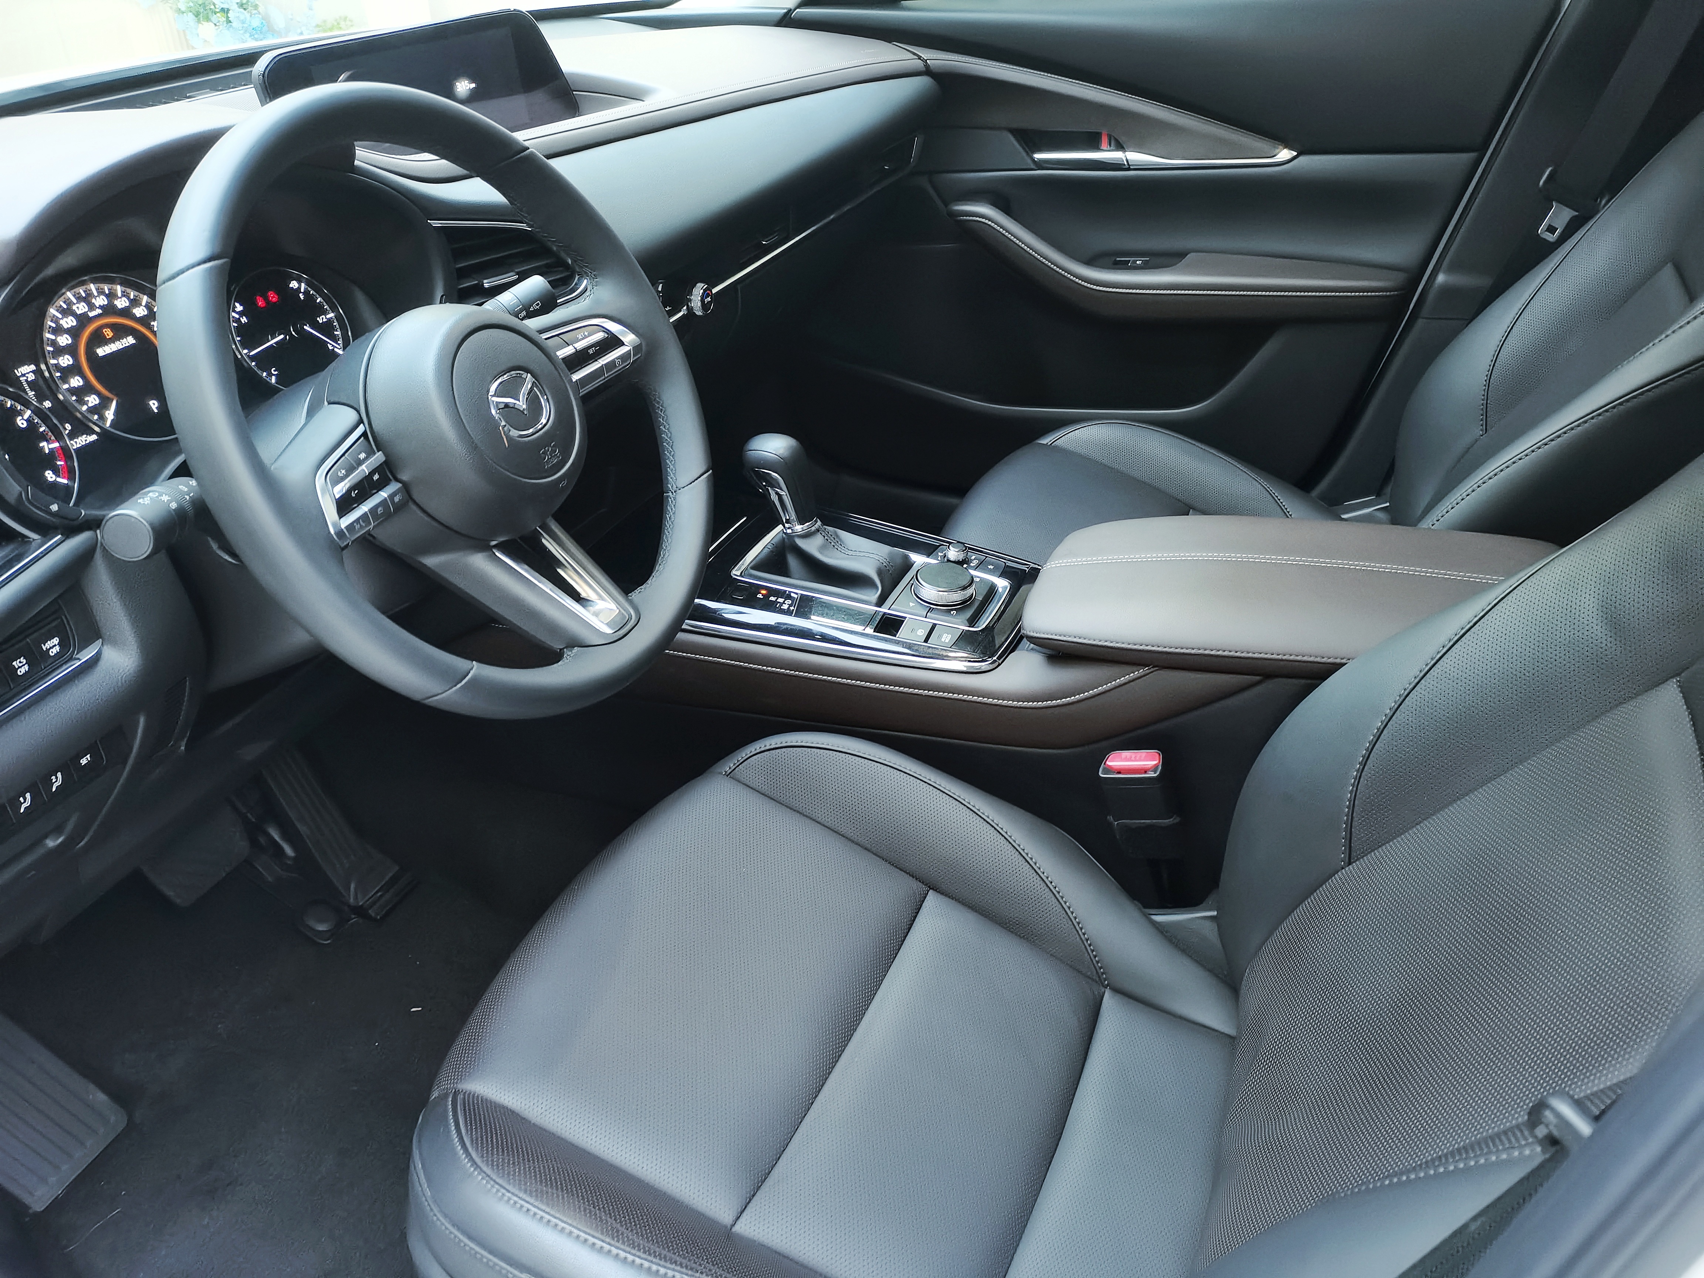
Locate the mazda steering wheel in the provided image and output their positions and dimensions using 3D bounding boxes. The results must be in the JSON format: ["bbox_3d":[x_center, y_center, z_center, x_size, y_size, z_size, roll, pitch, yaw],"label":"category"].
[{"bbox_3d":[-0.227,-0.135,0.757,0.105,0.370,0.370,-15,21,35],"label":"mazda steering wheel"}]

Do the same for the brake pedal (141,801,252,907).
[{"bbox_3d":[-0.618,0.201,1.199,0.035,0.073,0.090,-33,11,39],"label":"brake pedal"}]

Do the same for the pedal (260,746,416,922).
[{"bbox_3d":[-0.541,0.184,1.311,0.044,0.215,0.072,-14,22,34],"label":"pedal"}]

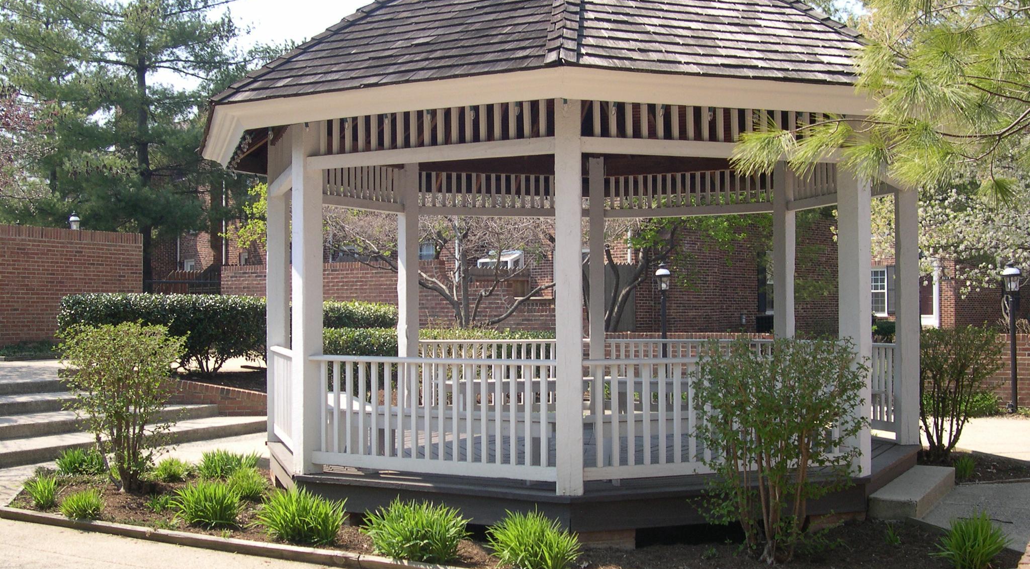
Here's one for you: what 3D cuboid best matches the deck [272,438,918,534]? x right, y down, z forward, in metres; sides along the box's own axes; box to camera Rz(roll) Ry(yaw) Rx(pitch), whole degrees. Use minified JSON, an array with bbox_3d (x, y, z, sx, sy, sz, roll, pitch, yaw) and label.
[{"bbox_3d":[0.605,1.451,9.592,5.112,0.235,5.112,-1,-1,28],"label":"deck"}]

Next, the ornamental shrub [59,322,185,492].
[{"bbox_3d":[-3.390,1.060,9.750,1.080,1.460,1.020,0,-1,0],"label":"ornamental shrub"}]

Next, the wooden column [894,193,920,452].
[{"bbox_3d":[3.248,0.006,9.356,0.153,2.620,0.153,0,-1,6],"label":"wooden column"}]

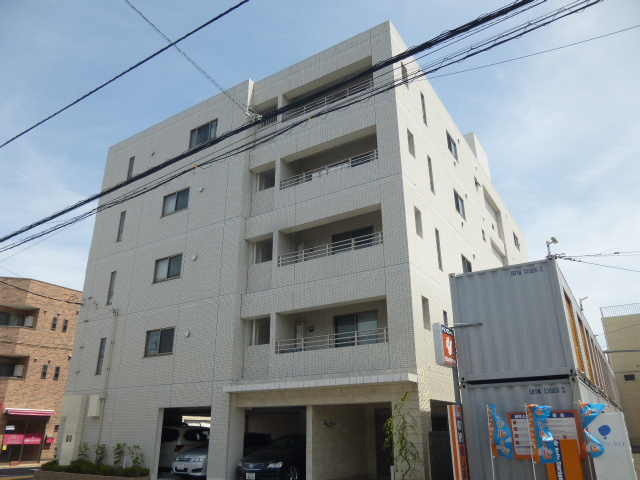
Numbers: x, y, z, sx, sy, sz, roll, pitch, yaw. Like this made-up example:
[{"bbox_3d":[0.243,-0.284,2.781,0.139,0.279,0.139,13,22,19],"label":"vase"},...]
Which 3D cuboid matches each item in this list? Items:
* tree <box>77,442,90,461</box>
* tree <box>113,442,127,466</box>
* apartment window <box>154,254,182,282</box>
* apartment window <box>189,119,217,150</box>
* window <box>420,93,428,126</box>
[{"bbox_3d":[-8.478,7.627,16.550,0.400,0.720,0.400,-14,-25,30],"label":"tree"},{"bbox_3d":[-6.896,7.432,15.923,0.358,0.814,0.358,-13,-25,30],"label":"tree"},{"bbox_3d":[-5.868,1.149,17.981,1.559,0.976,0.150,-13,-25,30],"label":"apartment window"},{"bbox_3d":[-4.758,-4.333,19.119,1.540,0.940,0.150,-14,-25,30],"label":"apartment window"},{"bbox_3d":[3.901,-4.960,17.562,0.150,1.480,0.400,-14,-25,30],"label":"window"}]

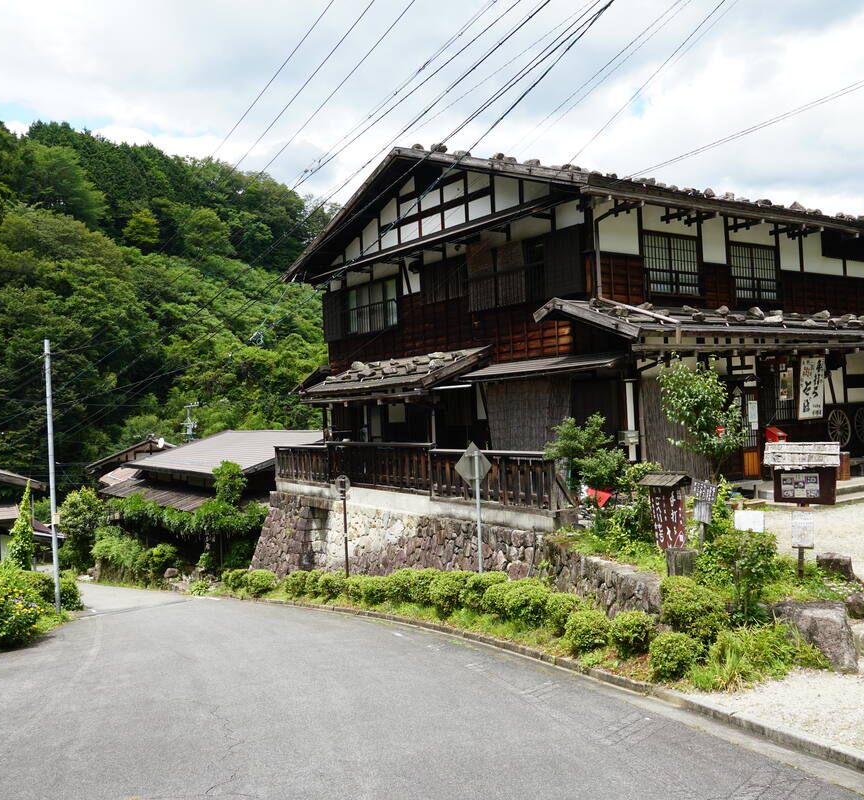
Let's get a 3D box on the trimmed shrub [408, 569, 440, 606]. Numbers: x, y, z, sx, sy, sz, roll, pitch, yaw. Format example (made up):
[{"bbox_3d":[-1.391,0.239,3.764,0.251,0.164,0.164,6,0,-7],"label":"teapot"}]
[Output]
[{"bbox_3d":[-0.123,3.084,14.800,0.580,0.600,0.580,-3,-1,-1],"label":"trimmed shrub"}]

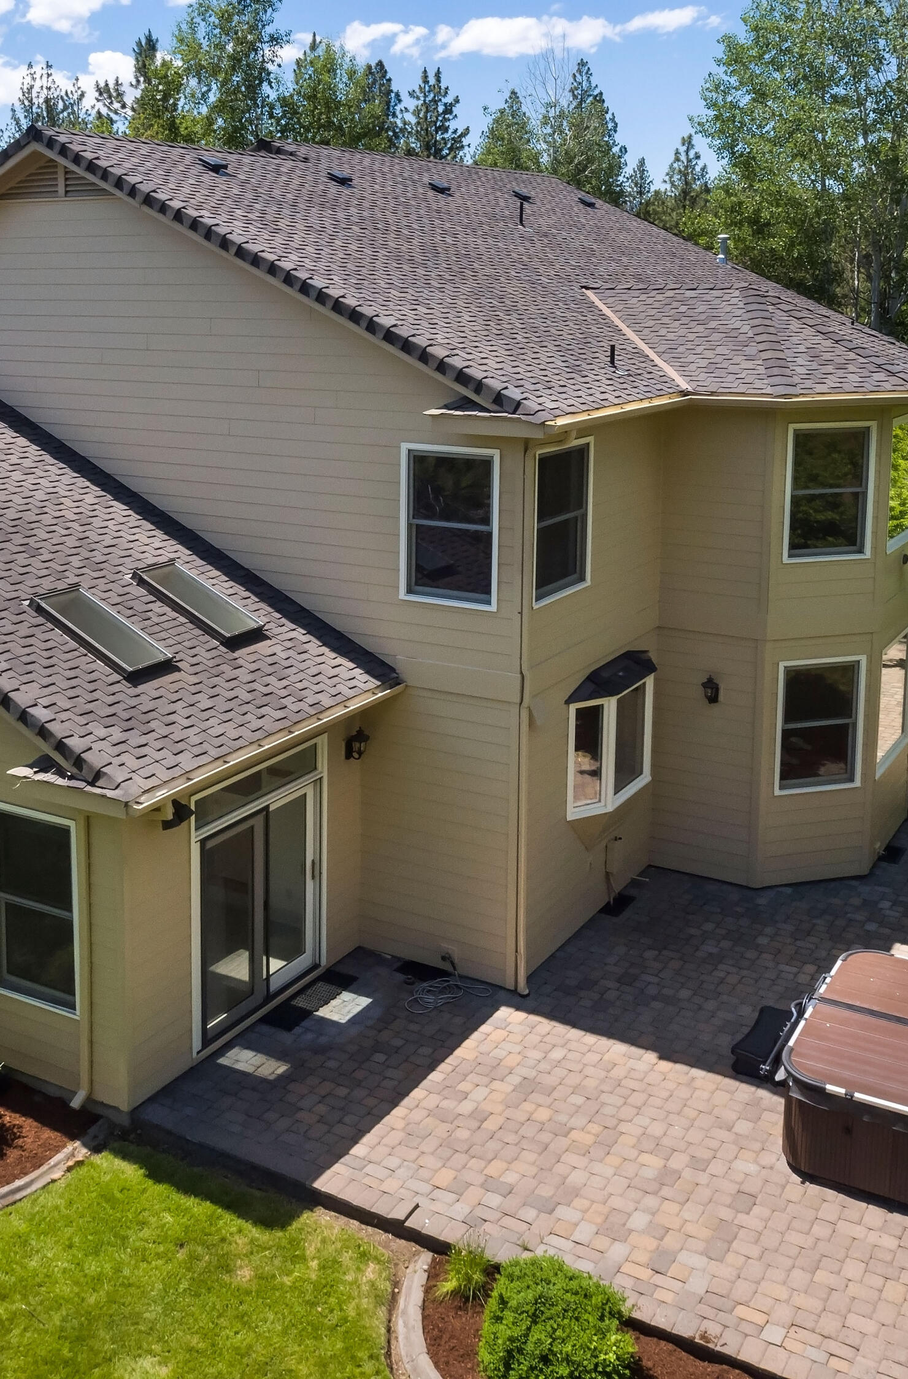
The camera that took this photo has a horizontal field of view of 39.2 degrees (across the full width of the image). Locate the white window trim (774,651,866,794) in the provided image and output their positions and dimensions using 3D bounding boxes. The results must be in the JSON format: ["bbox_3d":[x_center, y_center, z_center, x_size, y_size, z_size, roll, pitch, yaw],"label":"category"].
[{"bbox_3d":[4.472,0.443,15.539,1.150,1.660,0.110,-4,16,-14],"label":"white window trim"}]

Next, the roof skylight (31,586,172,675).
[{"bbox_3d":[-3.245,-0.536,11.743,1.300,0.150,0.640,34,28,19],"label":"roof skylight"}]

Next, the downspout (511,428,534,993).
[{"bbox_3d":[0.684,0.354,12.651,0.100,5.750,0.090,8,17,29],"label":"downspout"}]

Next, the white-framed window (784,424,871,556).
[{"bbox_3d":[4.367,-2.276,14.782,1.140,1.590,0.100,-4,16,-14],"label":"white-framed window"}]

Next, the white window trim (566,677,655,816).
[{"bbox_3d":[1.925,0.590,14.689,0.360,1.350,2.000,8,17,29],"label":"white window trim"}]

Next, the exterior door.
[{"bbox_3d":[-1.897,2.207,12.706,0.130,2.120,2.000,8,17,29],"label":"exterior door"}]

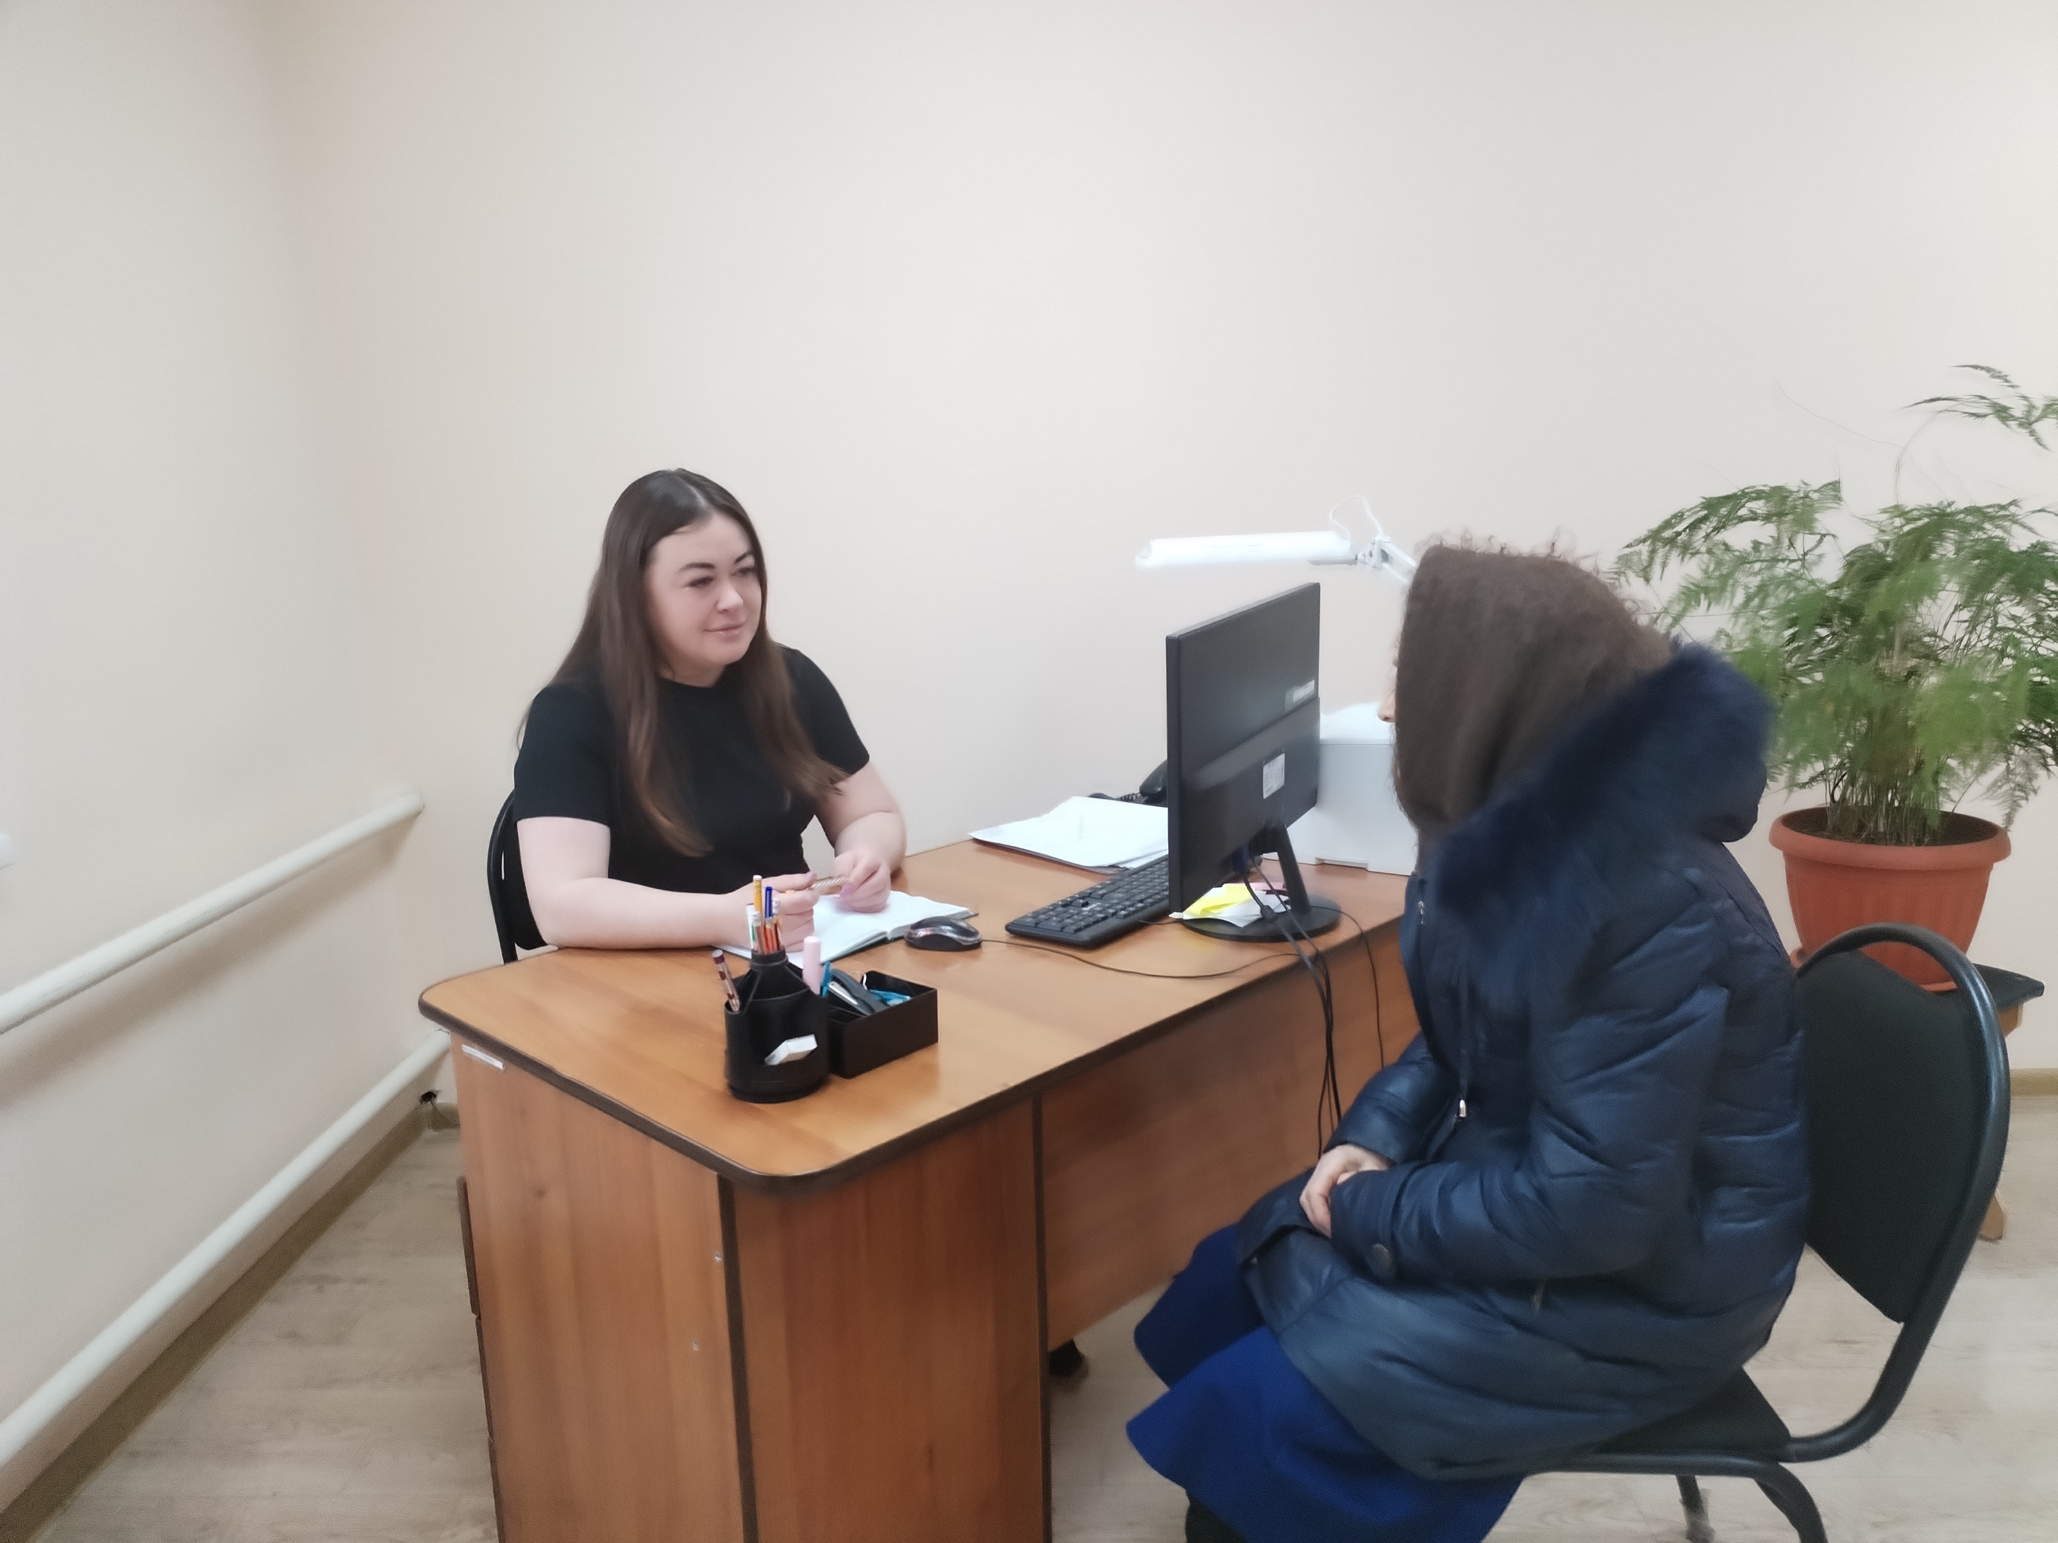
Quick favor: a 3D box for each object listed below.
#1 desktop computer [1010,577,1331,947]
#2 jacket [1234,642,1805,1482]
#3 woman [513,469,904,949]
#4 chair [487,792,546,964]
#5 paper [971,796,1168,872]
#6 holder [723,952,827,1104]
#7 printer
[{"bbox_3d":[0.206,-0.011,1.941,0.369,0.389,0.520,4,13,26],"label":"desktop computer"},{"bbox_3d":[0.476,0.237,1.503,0.540,0.710,0.520,0,12,6],"label":"jacket"},{"bbox_3d":[-0.384,0.244,2.185,0.550,1.310,0.700,-11,15,-37],"label":"woman"},{"bbox_3d":[-0.473,0.460,2.383,0.530,0.820,0.570,-10,14,-34],"label":"chair"},{"bbox_3d":[0.080,0.097,2.349,0.290,0.020,0.310,10,17,44],"label":"paper"},{"bbox_3d":[-0.243,0.233,1.463,0.102,0.130,0.102,-5,12,-14],"label":"holder"},{"bbox_3d":[0.518,0.003,2.294,0.290,0.200,0.370,5,14,30],"label":"printer"}]

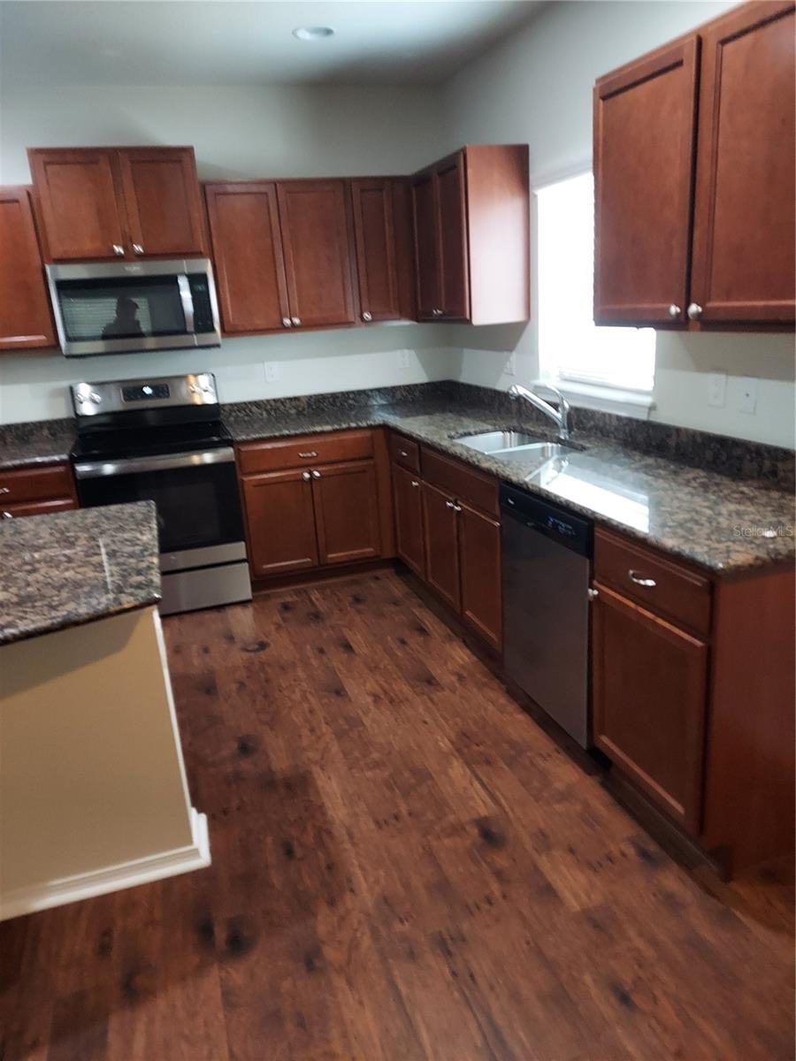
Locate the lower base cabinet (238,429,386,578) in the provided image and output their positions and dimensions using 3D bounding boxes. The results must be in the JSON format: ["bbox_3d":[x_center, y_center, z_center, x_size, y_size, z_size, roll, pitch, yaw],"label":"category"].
[{"bbox_3d":[-0.513,-0.210,4.414,0.807,0.780,0.620,-9,17,-16],"label":"lower base cabinet"}]

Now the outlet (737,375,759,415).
[{"bbox_3d":[1.107,-0.429,2.440,0.008,0.113,0.087,-9,17,-16],"label":"outlet"}]

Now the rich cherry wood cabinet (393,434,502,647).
[{"bbox_3d":[0.470,-0.050,3.684,0.625,0.790,1.400,-9,17,-16],"label":"rich cherry wood cabinet"}]

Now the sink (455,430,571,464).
[{"bbox_3d":[0.523,-0.258,3.301,0.395,0.200,0.690,-9,17,-16],"label":"sink"}]

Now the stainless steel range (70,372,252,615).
[{"bbox_3d":[-1.268,-0.197,4.130,0.759,1.170,0.670,-9,17,-16],"label":"stainless steel range"}]

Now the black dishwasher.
[{"bbox_3d":[0.773,0.214,2.752,0.615,0.800,0.610,-9,17,-16],"label":"black dishwasher"}]

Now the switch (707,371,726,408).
[{"bbox_3d":[1.063,-0.470,2.565,0.010,0.114,0.084,-9,17,-16],"label":"switch"}]

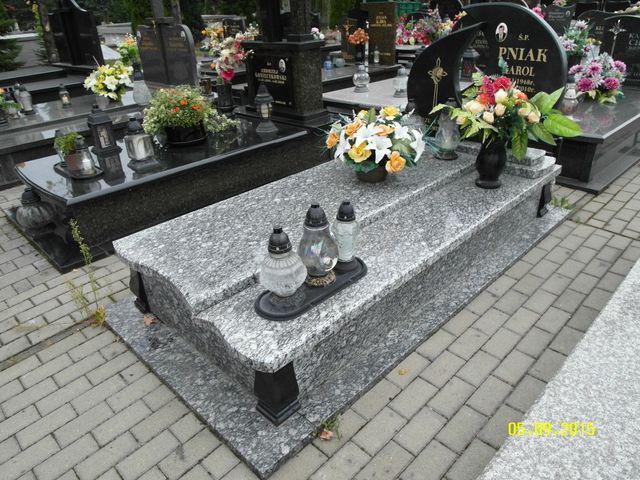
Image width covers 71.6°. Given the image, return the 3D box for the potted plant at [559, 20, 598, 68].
[{"bbox_3d":[2.887,-2.119,4.956,0.380,0.560,0.400,-27,38,-37],"label":"potted plant"}]

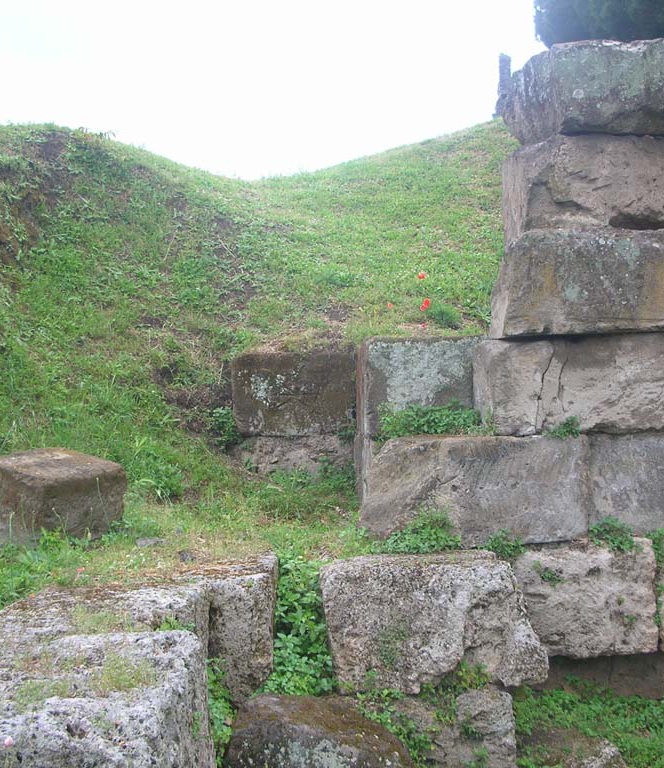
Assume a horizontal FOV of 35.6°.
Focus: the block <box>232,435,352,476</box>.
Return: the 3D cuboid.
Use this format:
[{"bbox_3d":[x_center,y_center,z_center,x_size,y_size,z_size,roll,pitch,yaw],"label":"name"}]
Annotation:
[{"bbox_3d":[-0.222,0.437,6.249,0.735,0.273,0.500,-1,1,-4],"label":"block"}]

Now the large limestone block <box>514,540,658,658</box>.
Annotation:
[{"bbox_3d":[1.224,1.075,5.398,0.763,0.534,0.500,-2,1,-7],"label":"large limestone block"}]

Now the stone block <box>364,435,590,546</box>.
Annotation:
[{"bbox_3d":[0.594,0.444,4.633,0.999,0.475,0.420,-1,4,-7],"label":"stone block"}]

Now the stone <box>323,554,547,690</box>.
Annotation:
[{"bbox_3d":[0.436,1.092,4.949,1.008,0.568,0.500,-1,1,-4],"label":"stone"}]

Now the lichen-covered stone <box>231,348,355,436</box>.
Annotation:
[{"bbox_3d":[-0.195,0.026,5.125,0.592,0.404,0.450,-1,4,-4],"label":"lichen-covered stone"}]

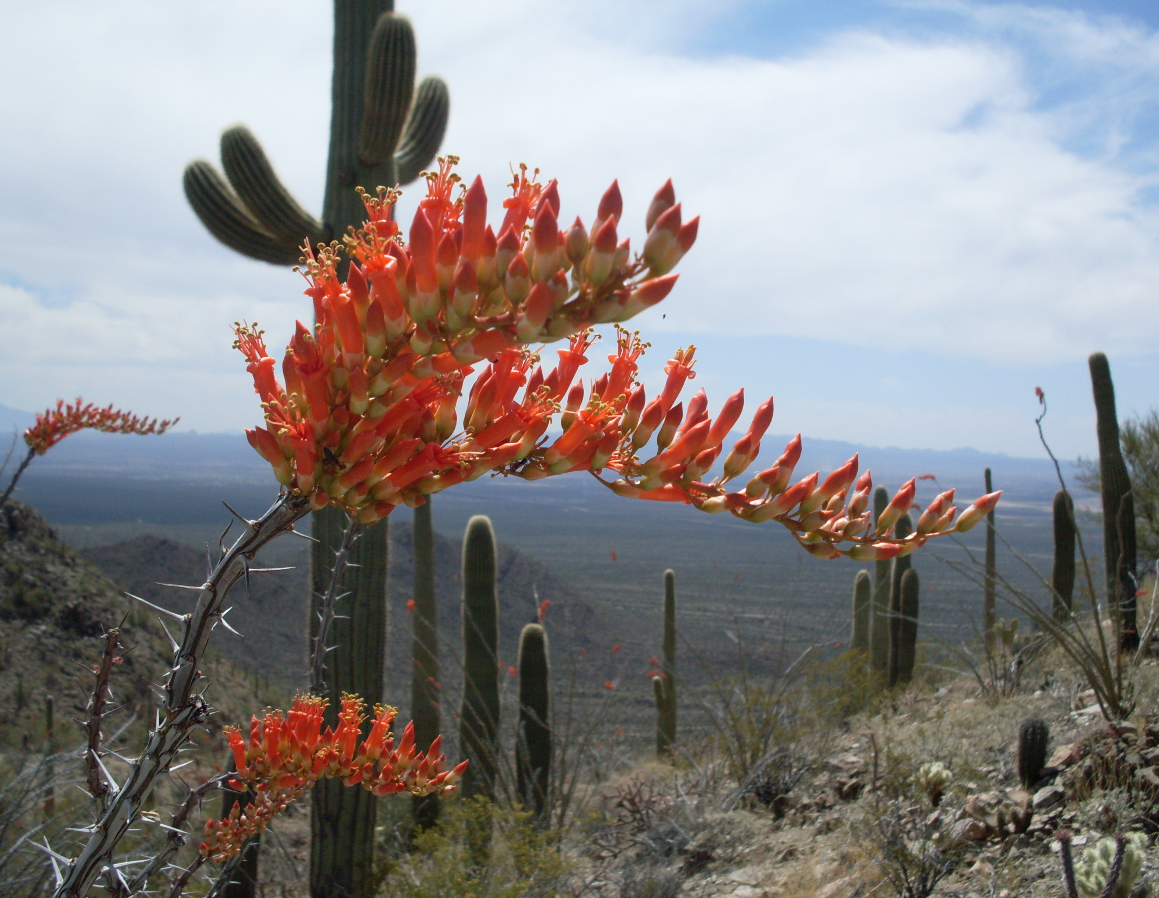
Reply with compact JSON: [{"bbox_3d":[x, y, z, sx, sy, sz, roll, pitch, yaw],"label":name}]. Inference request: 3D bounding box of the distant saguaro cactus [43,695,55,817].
[{"bbox_3d":[-15.321,8.871,38.000,0.310,3.543,0.310,1,1,0],"label":"distant saguaro cactus"}]

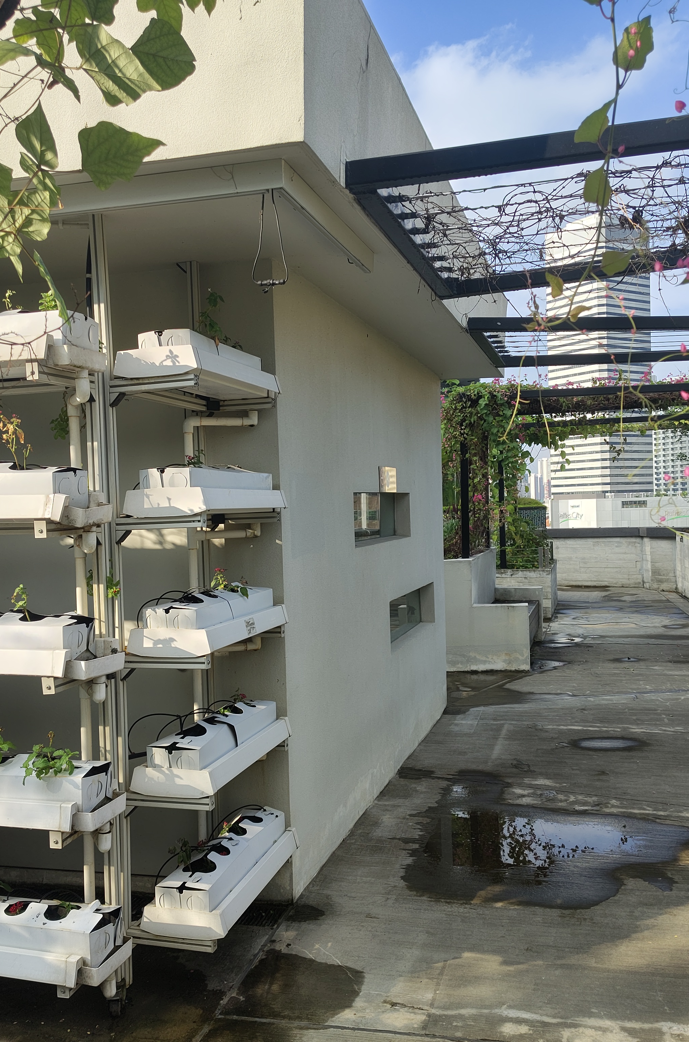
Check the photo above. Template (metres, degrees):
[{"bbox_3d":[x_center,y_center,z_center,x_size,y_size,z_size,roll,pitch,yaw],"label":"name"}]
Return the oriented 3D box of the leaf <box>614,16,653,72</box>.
[{"bbox_3d":[0.324,-0.535,1.080,0.045,0.061,0.015,25,-9,-11],"label":"leaf"}]

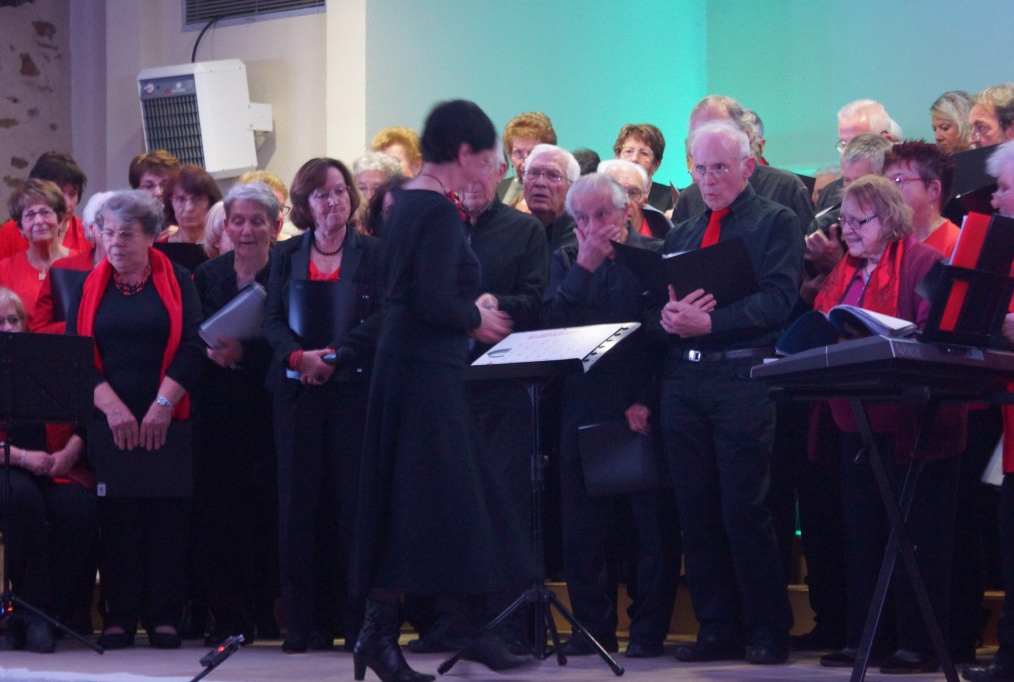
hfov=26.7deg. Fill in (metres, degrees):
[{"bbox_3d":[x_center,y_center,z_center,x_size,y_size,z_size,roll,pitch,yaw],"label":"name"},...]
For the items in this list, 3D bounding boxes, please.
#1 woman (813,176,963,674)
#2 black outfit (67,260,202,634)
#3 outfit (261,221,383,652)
[{"bbox_3d":[1.186,0.250,6.699,0.490,1.542,0.400,-2,-4,36],"label":"woman"},{"bbox_3d":[-1.258,0.360,7.200,0.460,1.270,0.320,0,-4,-2],"label":"black outfit"},{"bbox_3d":[-0.623,0.316,7.256,0.460,1.404,0.330,0,-3,-7],"label":"outfit"}]

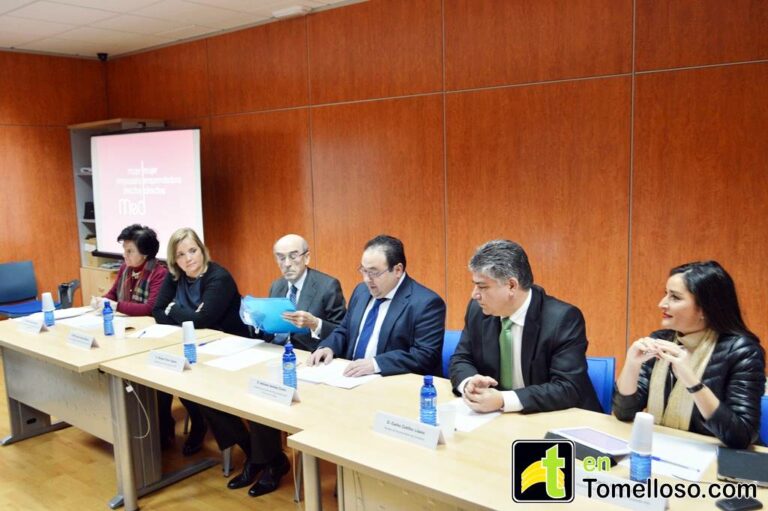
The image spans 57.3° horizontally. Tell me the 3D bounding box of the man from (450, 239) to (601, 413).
[{"bbox_3d":[0.524,0.624,2.791,0.590,1.350,0.680,5,10,40],"label":"man"}]

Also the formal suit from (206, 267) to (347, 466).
[{"bbox_3d":[-0.507,0.601,3.657,0.620,1.060,0.690,5,10,40],"label":"formal suit"}]

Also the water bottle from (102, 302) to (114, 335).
[{"bbox_3d":[-1.464,0.335,3.749,0.060,0.180,0.060,5,10,40],"label":"water bottle"}]

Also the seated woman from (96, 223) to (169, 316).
[{"bbox_3d":[-1.610,0.445,4.444,0.700,1.250,0.530,-9,10,-44],"label":"seated woman"}]

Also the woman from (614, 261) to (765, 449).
[{"bbox_3d":[0.937,0.660,2.278,0.720,1.260,0.540,-6,9,-34],"label":"woman"}]

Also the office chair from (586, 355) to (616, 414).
[{"bbox_3d":[0.598,0.818,2.871,0.500,0.810,0.550,5,10,40],"label":"office chair"}]

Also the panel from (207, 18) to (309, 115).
[{"bbox_3d":[-1.007,-1.470,5.590,1.224,0.653,0.040,5,10,40],"label":"panel"}]

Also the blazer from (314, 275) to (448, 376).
[{"bbox_3d":[-0.016,0.413,3.311,0.630,0.660,0.560,5,10,40],"label":"blazer"}]

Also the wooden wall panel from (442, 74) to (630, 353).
[{"bbox_3d":[0.877,0.022,4.197,1.202,2.036,0.040,5,10,40],"label":"wooden wall panel"}]

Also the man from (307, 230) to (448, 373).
[{"bbox_3d":[-0.038,0.581,3.302,0.650,1.330,0.660,5,10,40],"label":"man"}]

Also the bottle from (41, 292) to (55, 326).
[{"bbox_3d":[-2.016,0.324,4.237,0.068,0.210,0.068,5,10,40],"label":"bottle"}]

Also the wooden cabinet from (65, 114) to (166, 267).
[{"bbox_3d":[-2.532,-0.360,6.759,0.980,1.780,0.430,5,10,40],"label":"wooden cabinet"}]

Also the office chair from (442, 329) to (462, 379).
[{"bbox_3d":[0.075,0.811,3.452,0.520,0.830,0.600,5,10,40],"label":"office chair"}]

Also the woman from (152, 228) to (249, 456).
[{"bbox_3d":[-1.092,0.510,4.173,0.610,1.295,0.600,5,10,40],"label":"woman"}]

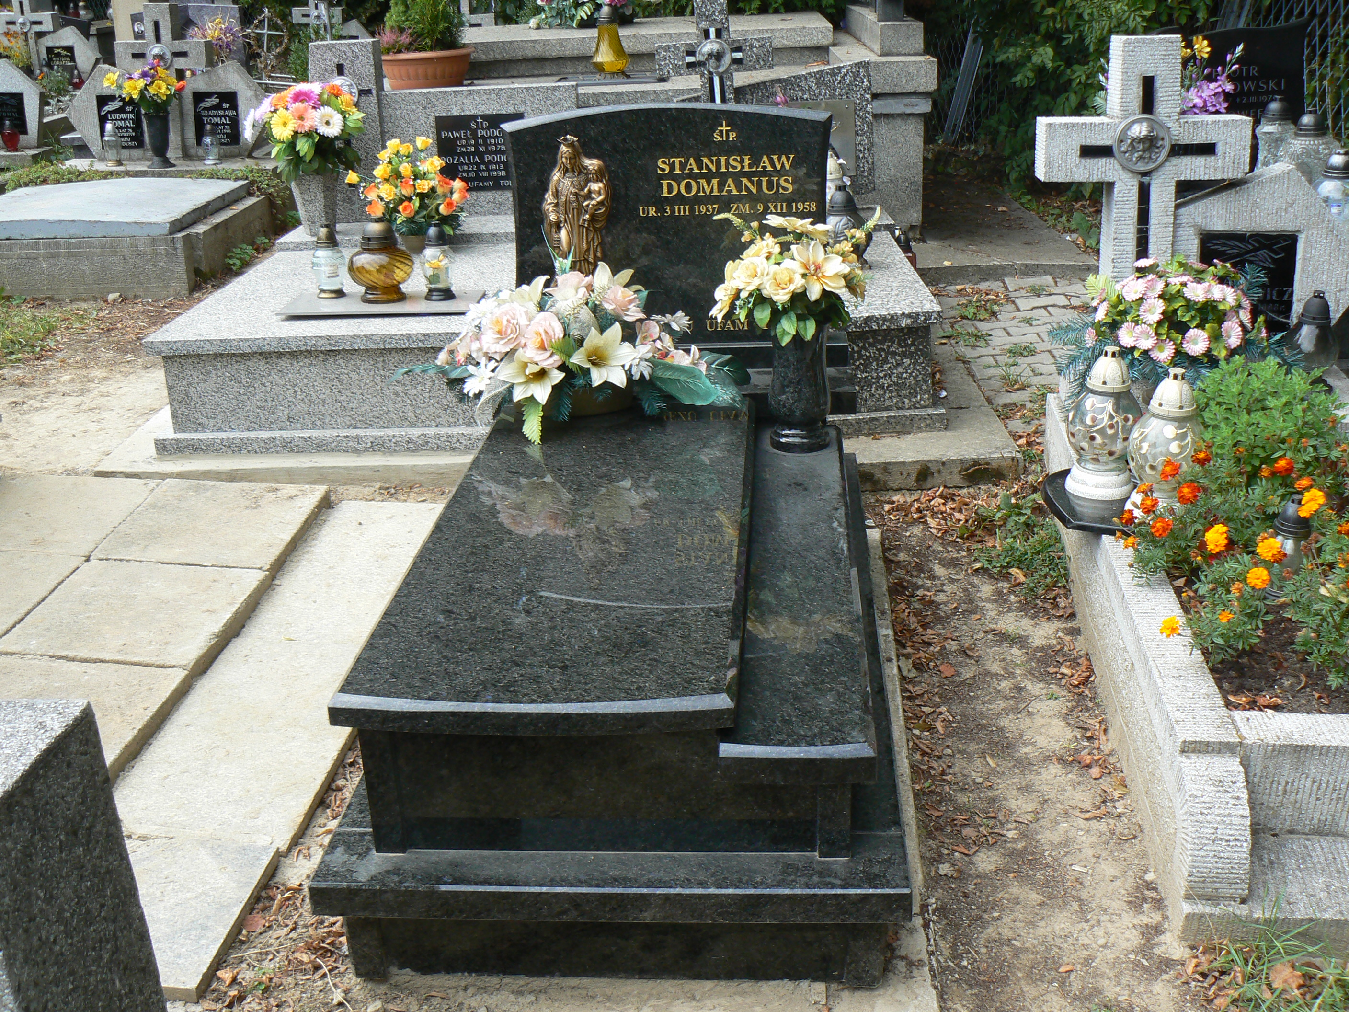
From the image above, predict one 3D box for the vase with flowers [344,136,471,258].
[{"bbox_3d":[-1.079,-1.279,5.646,0.493,0.411,0.397,-2,22,2],"label":"vase with flowers"}]

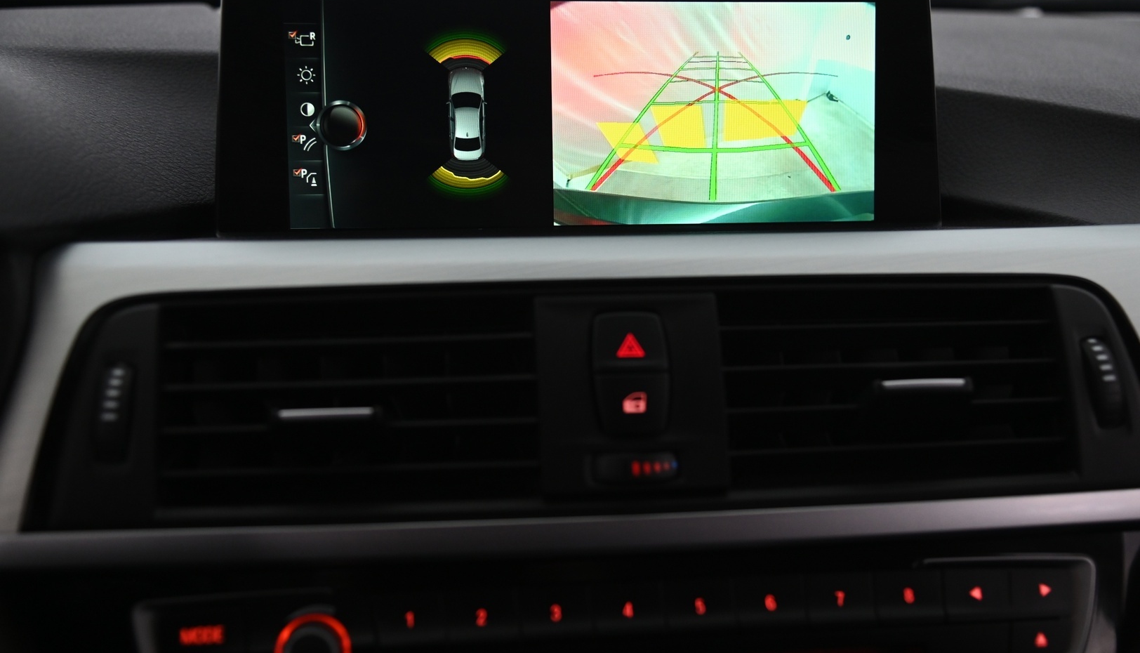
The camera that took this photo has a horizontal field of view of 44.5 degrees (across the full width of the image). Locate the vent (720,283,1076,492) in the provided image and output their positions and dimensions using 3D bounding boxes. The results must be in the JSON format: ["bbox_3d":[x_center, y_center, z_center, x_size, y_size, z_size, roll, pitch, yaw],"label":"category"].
[{"bbox_3d":[0.097,0.021,0.437,0.106,0.061,0.035,-1,-11,-7],"label":"vent"}]

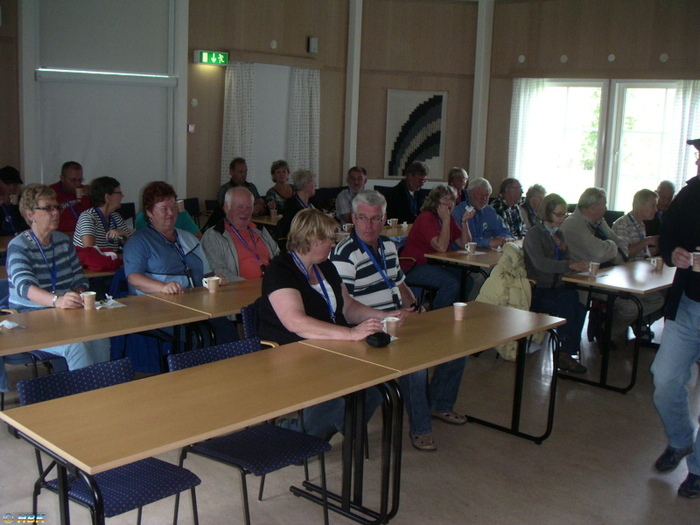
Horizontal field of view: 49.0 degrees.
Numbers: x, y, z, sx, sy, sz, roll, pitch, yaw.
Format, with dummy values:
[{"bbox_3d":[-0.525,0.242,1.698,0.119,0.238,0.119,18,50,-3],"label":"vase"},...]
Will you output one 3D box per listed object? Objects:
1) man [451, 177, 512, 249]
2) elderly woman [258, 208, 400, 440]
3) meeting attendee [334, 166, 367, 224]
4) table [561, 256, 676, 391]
[{"bbox_3d":[1.159,-0.074,6.615,0.800,1.291,0.600,11,13,42],"label":"man"},{"bbox_3d":[-0.112,0.397,3.787,0.843,1.284,0.568,7,11,31],"label":"elderly woman"},{"bbox_3d":[0.160,-0.318,8.080,0.764,1.313,0.539,11,13,43],"label":"meeting attendee"},{"bbox_3d":[2.192,0.435,5.770,0.608,0.706,1.372,11,13,43],"label":"table"}]

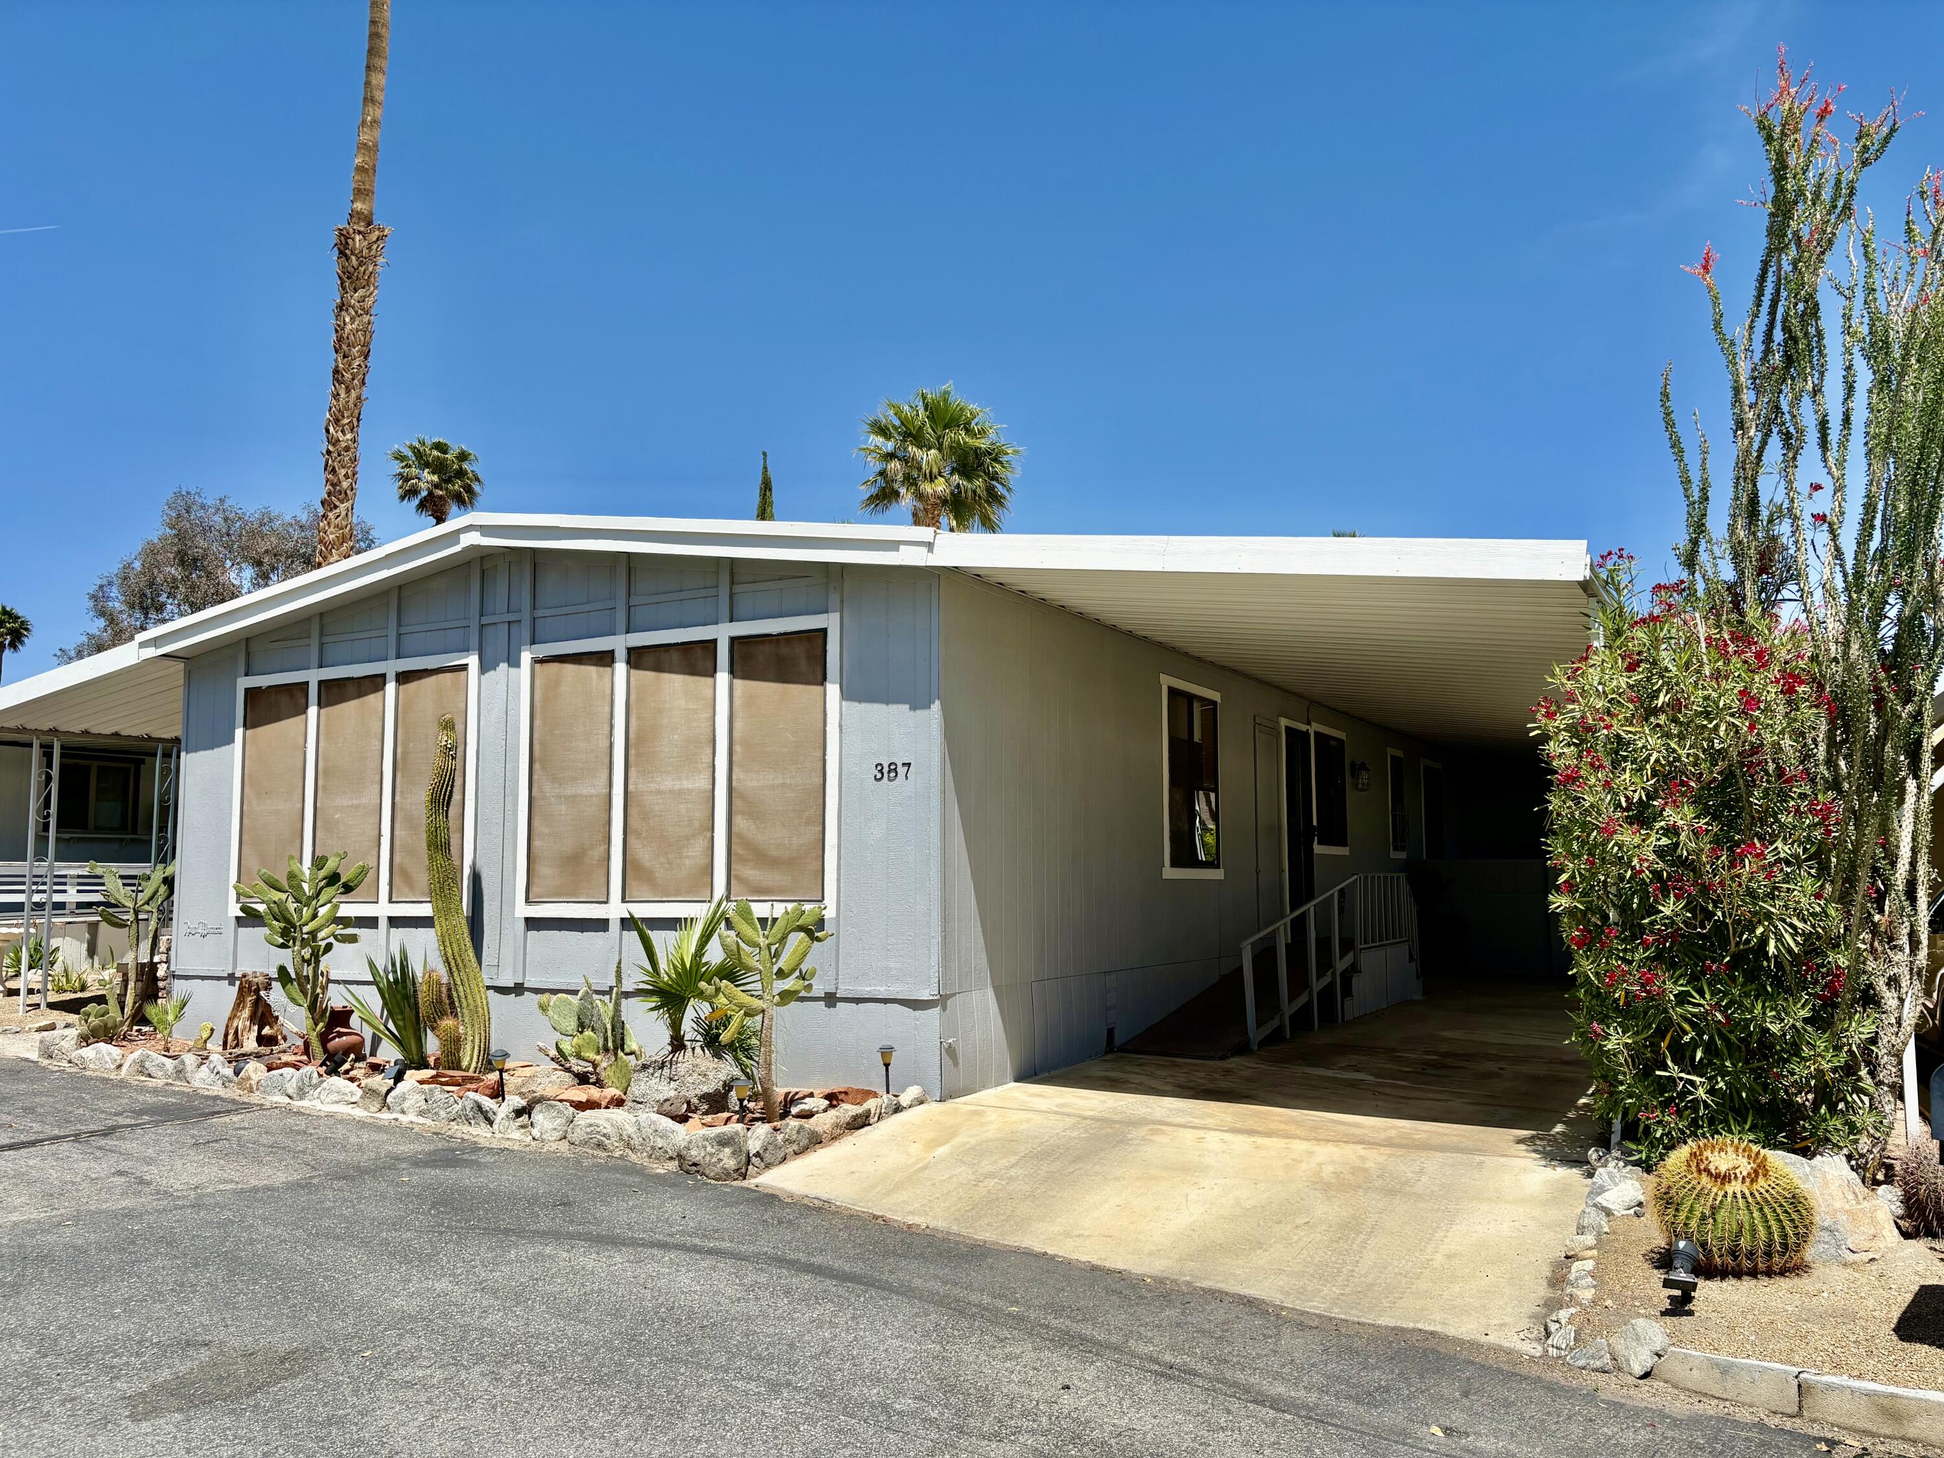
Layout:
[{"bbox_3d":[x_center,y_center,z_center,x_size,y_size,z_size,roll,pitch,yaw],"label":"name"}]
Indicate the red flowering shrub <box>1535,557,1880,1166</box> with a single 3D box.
[{"bbox_3d":[3.289,0.539,6.508,1.400,2.570,1.350,-4,-7,29],"label":"red flowering shrub"}]

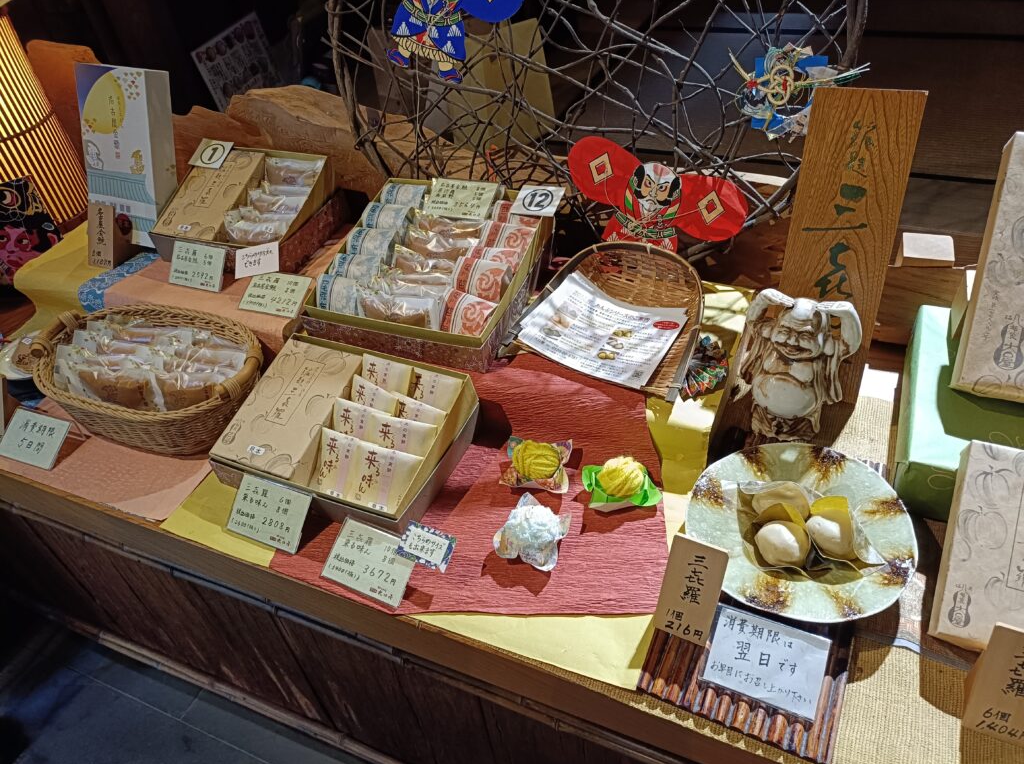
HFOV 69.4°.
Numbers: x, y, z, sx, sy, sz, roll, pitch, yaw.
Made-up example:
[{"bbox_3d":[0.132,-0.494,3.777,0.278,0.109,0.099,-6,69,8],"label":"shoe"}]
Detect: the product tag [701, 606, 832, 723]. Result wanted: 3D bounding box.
[{"bbox_3d":[0.233,0.256,0.680,0.100,0.006,0.072,14,82,20],"label":"product tag"}]

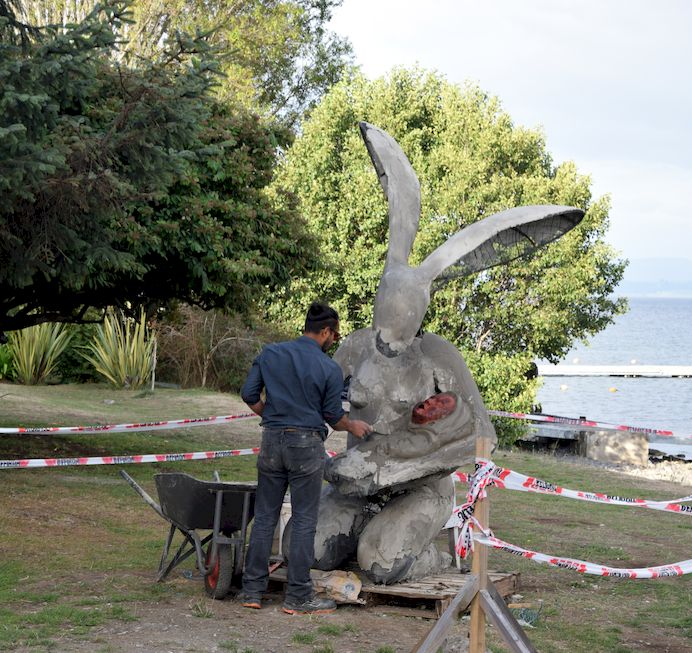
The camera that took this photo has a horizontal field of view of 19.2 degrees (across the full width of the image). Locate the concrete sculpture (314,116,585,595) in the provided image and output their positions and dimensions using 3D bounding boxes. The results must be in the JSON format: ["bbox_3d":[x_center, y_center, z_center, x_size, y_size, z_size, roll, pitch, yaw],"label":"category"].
[{"bbox_3d":[0.510,0.121,11.880,1.580,2.620,1.180,2,1,30],"label":"concrete sculpture"}]

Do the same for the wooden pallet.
[{"bbox_3d":[0.270,1.494,11.700,1.210,0.135,1.020,2,1,30],"label":"wooden pallet"}]

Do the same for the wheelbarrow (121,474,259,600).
[{"bbox_3d":[-0.885,1.206,12.030,0.630,0.640,1.340,1,1,-20],"label":"wheelbarrow"}]

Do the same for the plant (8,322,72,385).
[{"bbox_3d":[-4.715,0.355,31.500,1.034,1.111,0.982,1,1,0],"label":"plant"}]

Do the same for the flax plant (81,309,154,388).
[{"bbox_3d":[-3.455,0.349,31.000,1.093,1.185,1.039,1,1,0],"label":"flax plant"}]

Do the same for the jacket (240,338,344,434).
[{"bbox_3d":[-0.295,0.304,11.240,0.500,0.540,0.330,2,1,30],"label":"jacket"}]

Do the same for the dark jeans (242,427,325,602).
[{"bbox_3d":[-0.344,1.039,11.220,0.380,0.960,0.340,2,1,20],"label":"dark jeans"}]

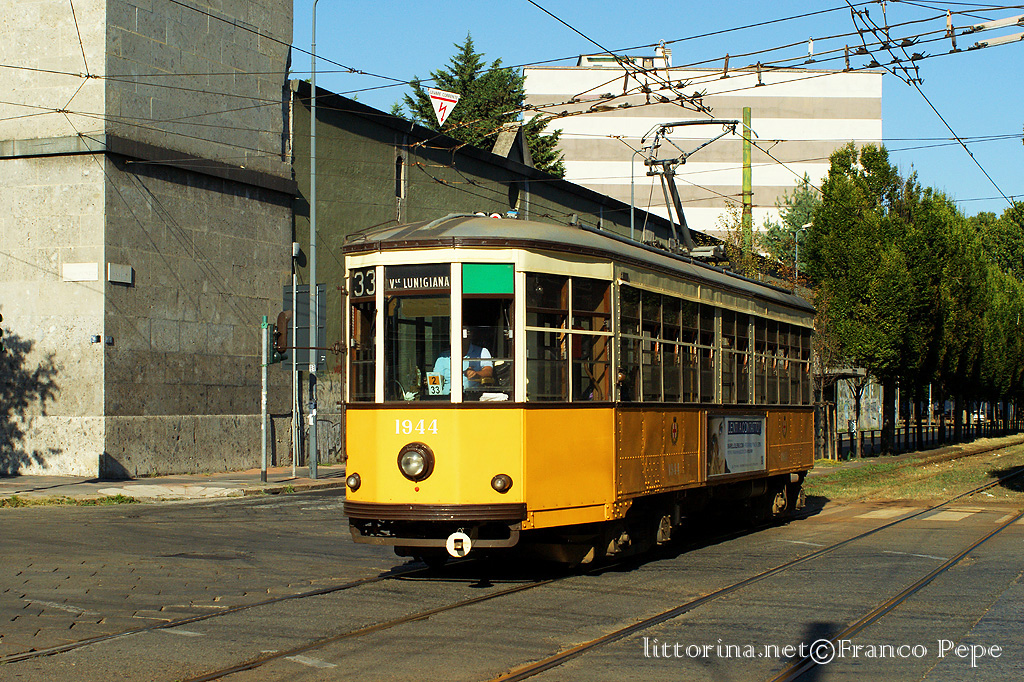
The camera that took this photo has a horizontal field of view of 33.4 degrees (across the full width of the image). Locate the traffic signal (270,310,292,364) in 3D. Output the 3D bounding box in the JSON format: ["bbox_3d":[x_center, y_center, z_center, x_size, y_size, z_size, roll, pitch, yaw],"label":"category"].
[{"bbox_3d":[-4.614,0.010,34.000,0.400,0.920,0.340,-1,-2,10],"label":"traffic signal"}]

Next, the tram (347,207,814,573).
[{"bbox_3d":[1.567,0.716,20.550,2.380,3.300,13.250,-1,-3,21],"label":"tram"}]

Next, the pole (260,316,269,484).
[{"bbox_3d":[-4.934,1.161,34.051,0.120,3.320,0.120,-1,-3,21],"label":"pole"}]

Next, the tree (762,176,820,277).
[{"bbox_3d":[17.472,-2.045,103.853,5.600,15.800,5.600,-1,-3,21],"label":"tree"}]

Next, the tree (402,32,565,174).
[{"bbox_3d":[-1.252,-3.928,67.929,7.400,16.600,7.400,-1,-3,21],"label":"tree"}]

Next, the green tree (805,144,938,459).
[{"bbox_3d":[12.293,-1.502,58.505,4.800,10.900,4.800,-1,-3,21],"label":"green tree"}]

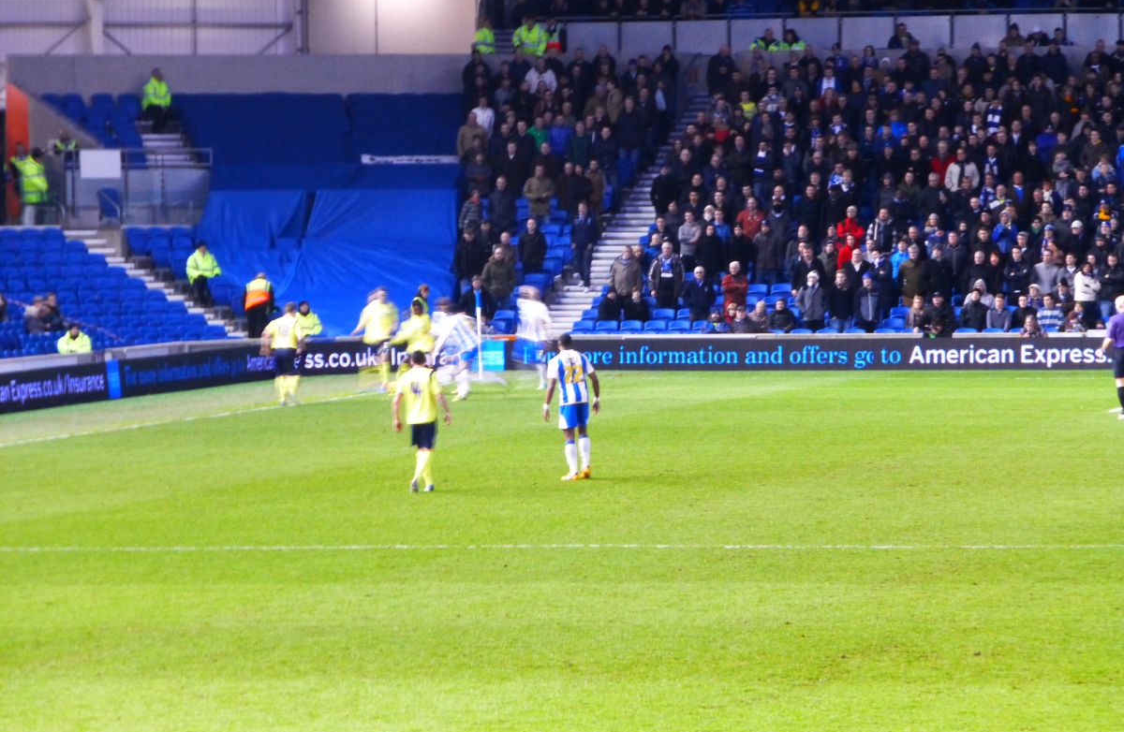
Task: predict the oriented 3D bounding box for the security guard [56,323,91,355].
[{"bbox_3d":[-8.373,-0.090,128.901,0.580,1.280,0.720,-1,2,-6],"label":"security guard"}]

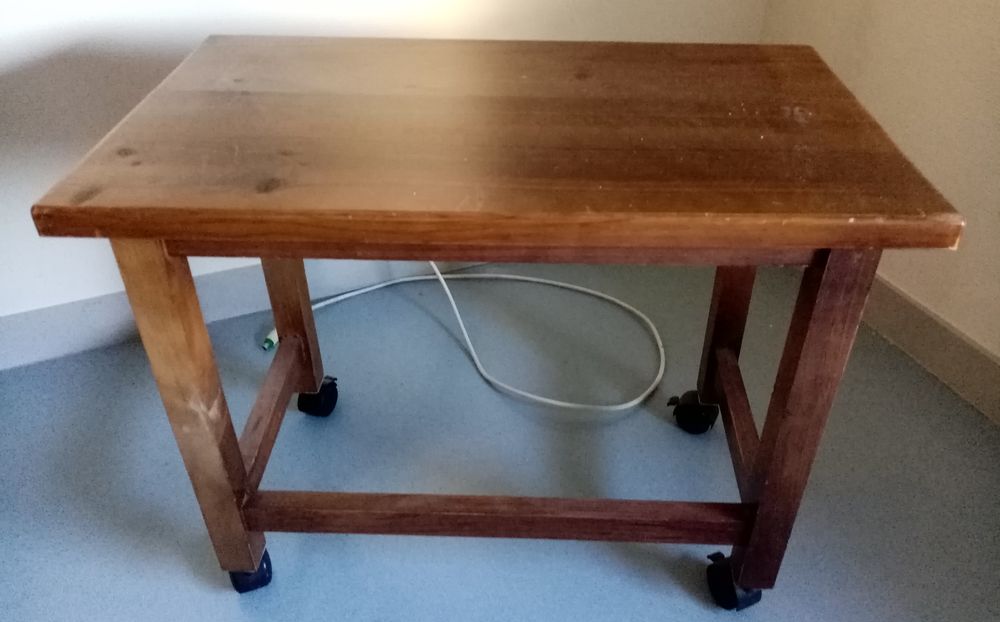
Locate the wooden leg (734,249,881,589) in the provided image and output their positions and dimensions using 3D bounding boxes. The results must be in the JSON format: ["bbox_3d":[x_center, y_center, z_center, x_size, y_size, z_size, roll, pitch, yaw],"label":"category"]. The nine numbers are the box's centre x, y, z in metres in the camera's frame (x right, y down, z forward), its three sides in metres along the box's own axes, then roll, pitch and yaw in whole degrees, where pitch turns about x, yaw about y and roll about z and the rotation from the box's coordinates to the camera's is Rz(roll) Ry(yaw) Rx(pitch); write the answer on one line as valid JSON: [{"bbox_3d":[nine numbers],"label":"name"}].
[{"bbox_3d":[0.286,0.114,0.731,0.040,0.466,0.040,1,36,3],"label":"wooden leg"}]

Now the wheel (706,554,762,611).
[{"bbox_3d":[0.286,0.322,0.913,0.041,0.060,0.064,-14,38,-17],"label":"wheel"}]

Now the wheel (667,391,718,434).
[{"bbox_3d":[0.290,0.154,1.132,0.064,0.060,0.041,8,37,11],"label":"wheel"}]

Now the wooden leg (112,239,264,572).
[{"bbox_3d":[-0.304,0.099,0.762,0.040,0.466,0.040,2,36,2],"label":"wooden leg"}]

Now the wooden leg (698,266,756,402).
[{"bbox_3d":[0.302,-0.056,0.961,0.040,0.466,0.040,1,37,3],"label":"wooden leg"}]

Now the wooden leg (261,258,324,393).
[{"bbox_3d":[-0.287,-0.071,0.991,0.040,0.466,0.040,2,37,2],"label":"wooden leg"}]

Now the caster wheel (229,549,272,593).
[{"bbox_3d":[-0.309,0.313,0.934,0.041,0.060,0.059,-13,38,-16],"label":"caster wheel"}]

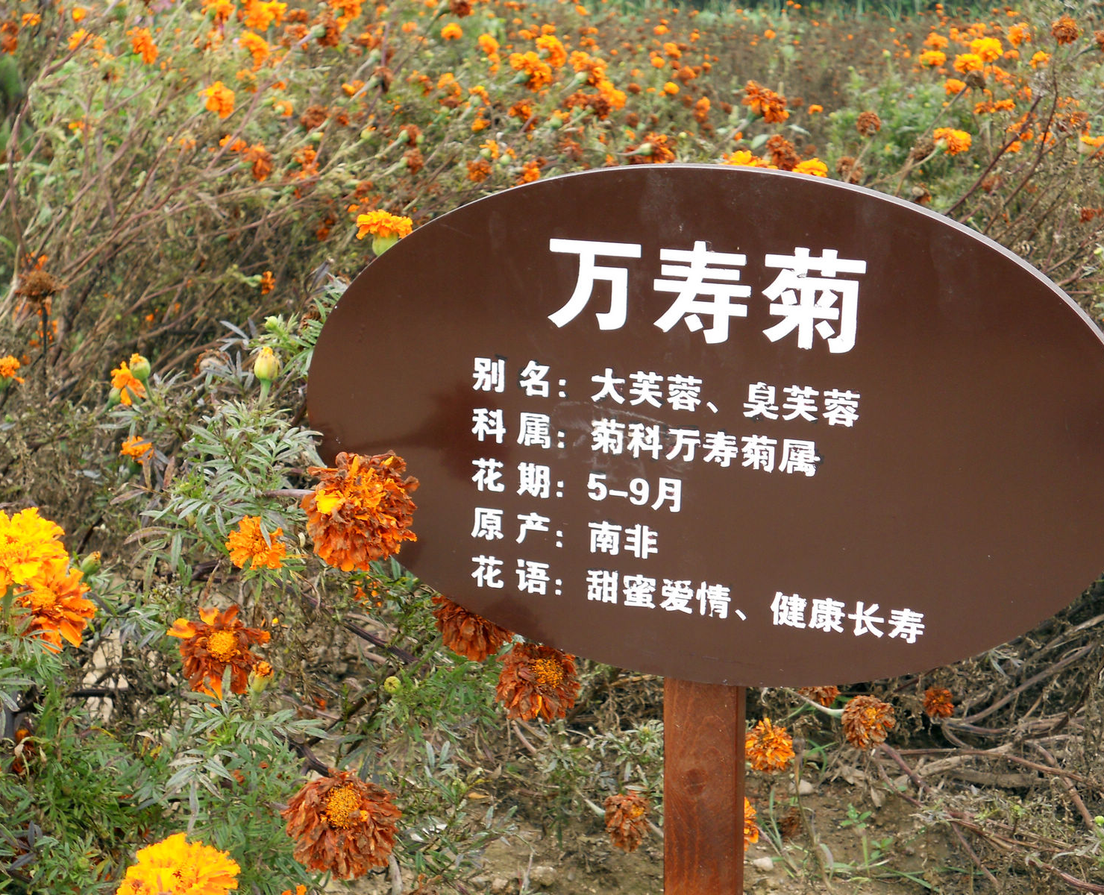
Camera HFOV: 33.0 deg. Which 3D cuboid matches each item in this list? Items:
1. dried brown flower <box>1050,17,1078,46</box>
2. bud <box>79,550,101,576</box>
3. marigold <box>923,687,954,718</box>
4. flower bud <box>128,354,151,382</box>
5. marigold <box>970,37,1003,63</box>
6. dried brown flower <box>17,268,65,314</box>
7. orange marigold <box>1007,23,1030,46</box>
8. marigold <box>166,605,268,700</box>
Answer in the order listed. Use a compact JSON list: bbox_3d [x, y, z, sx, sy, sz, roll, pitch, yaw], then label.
[{"bbox_3d":[0.716,-0.582,2.600,0.039,0.040,0.038,0,15,0],"label":"dried brown flower"},{"bbox_3d":[-0.290,0.073,1.170,0.013,0.017,0.013,24,13,-11],"label":"bud"},{"bbox_3d":[0.374,0.246,1.800,0.030,0.030,0.026,0,-24,0],"label":"marigold"},{"bbox_3d":[-0.299,-0.058,1.350,0.015,0.020,0.015,-13,15,-12],"label":"flower bud"},{"bbox_3d":[0.782,-0.716,3.350,0.058,0.047,0.057,3,15,12],"label":"marigold"},{"bbox_3d":[-0.482,-0.147,1.750,0.045,0.040,0.045,0,15,0],"label":"dried brown flower"},{"bbox_3d":[1.078,-0.954,4.300,0.053,0.050,0.051,4,15,13],"label":"orange marigold"},{"bbox_3d":[-0.206,0.126,1.150,0.061,0.056,0.040,0,-20,0],"label":"marigold"}]

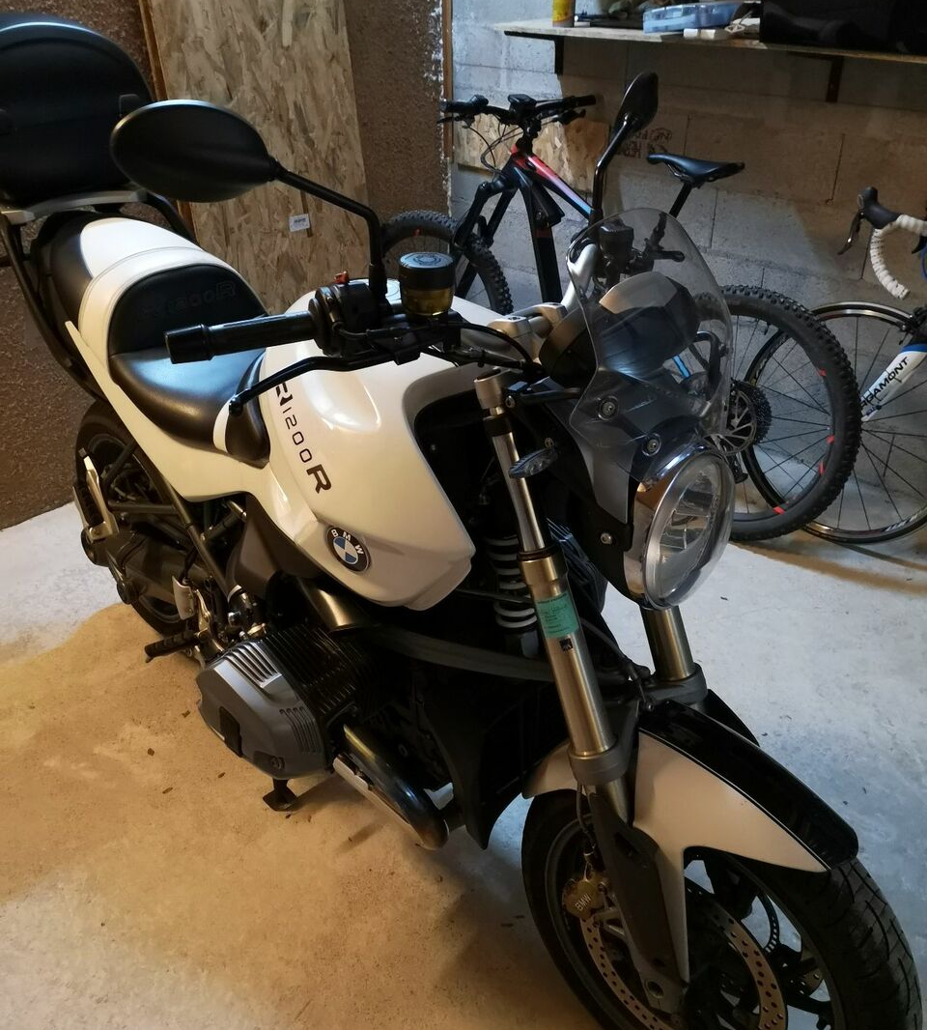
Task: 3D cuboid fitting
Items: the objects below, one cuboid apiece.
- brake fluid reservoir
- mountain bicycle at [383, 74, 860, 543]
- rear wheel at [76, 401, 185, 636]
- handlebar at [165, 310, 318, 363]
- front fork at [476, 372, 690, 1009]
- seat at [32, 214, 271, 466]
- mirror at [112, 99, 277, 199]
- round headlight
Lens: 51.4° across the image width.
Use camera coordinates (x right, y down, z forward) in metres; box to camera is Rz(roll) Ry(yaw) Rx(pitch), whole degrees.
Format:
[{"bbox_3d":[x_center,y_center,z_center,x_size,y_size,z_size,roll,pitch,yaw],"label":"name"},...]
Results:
[{"bbox_3d":[-0.041,-0.253,1.060,0.060,0.060,0.060,-1,30,0],"label":"brake fluid reservoir"},{"bbox_3d":[0.326,-0.659,2.956,0.740,1.120,1.920,-25,38,-36],"label":"mountain bicycle"},{"bbox_3d":[-0.702,0.007,2.269,0.180,0.630,0.630,-25,38,-37],"label":"rear wheel"},{"bbox_3d":[-0.231,-0.186,1.017,0.167,0.037,0.037,-14,33,-29],"label":"handlebar"},{"bbox_3d":[0.155,0.254,1.220,0.105,0.890,0.080,-4,16,45],"label":"front fork"},{"bbox_3d":[-0.554,-0.382,1.856,0.300,0.260,0.840,-25,38,-37],"label":"seat"},{"bbox_3d":[-0.246,-0.329,0.885,0.154,0.096,0.050,-6,40,-29],"label":"mirror"},{"bbox_3d":[0.243,0.005,1.162,0.120,0.200,0.190,23,34,35],"label":"round headlight"}]

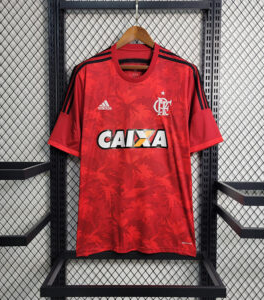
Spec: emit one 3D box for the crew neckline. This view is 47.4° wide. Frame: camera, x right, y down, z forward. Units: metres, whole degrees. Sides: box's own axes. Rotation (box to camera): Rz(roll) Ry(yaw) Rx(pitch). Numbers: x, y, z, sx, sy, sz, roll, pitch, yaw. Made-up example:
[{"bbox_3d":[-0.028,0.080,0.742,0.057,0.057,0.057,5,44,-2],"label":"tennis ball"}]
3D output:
[{"bbox_3d":[0.013,-0.318,1.100,0.175,0.140,0.090,0,3,0],"label":"crew neckline"}]

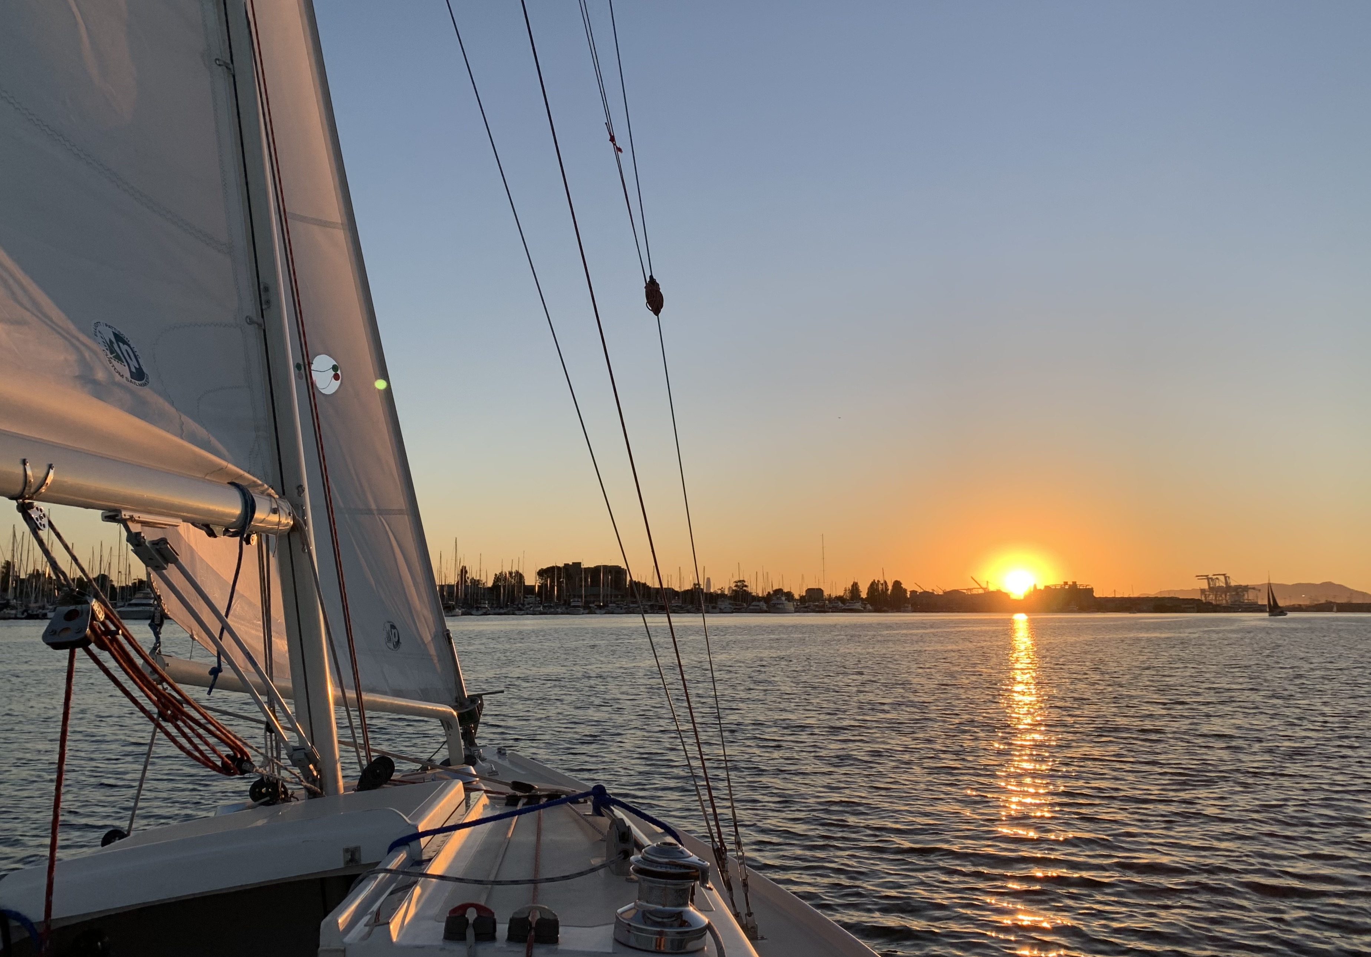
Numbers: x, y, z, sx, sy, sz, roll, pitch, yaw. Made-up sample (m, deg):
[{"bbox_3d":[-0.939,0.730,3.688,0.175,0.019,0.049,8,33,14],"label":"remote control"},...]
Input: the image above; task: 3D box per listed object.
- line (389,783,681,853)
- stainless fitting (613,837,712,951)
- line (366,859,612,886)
[{"bbox_3d":[-0.310,0.656,1.930,0.570,0.080,0.320,4,-8,-30],"label":"line"},{"bbox_3d":[-0.030,0.558,1.383,0.132,0.127,0.125,5,-7,1],"label":"stainless fitting"},{"bbox_3d":[-0.288,0.598,1.565,0.375,0.040,0.050,3,-8,-19],"label":"line"}]

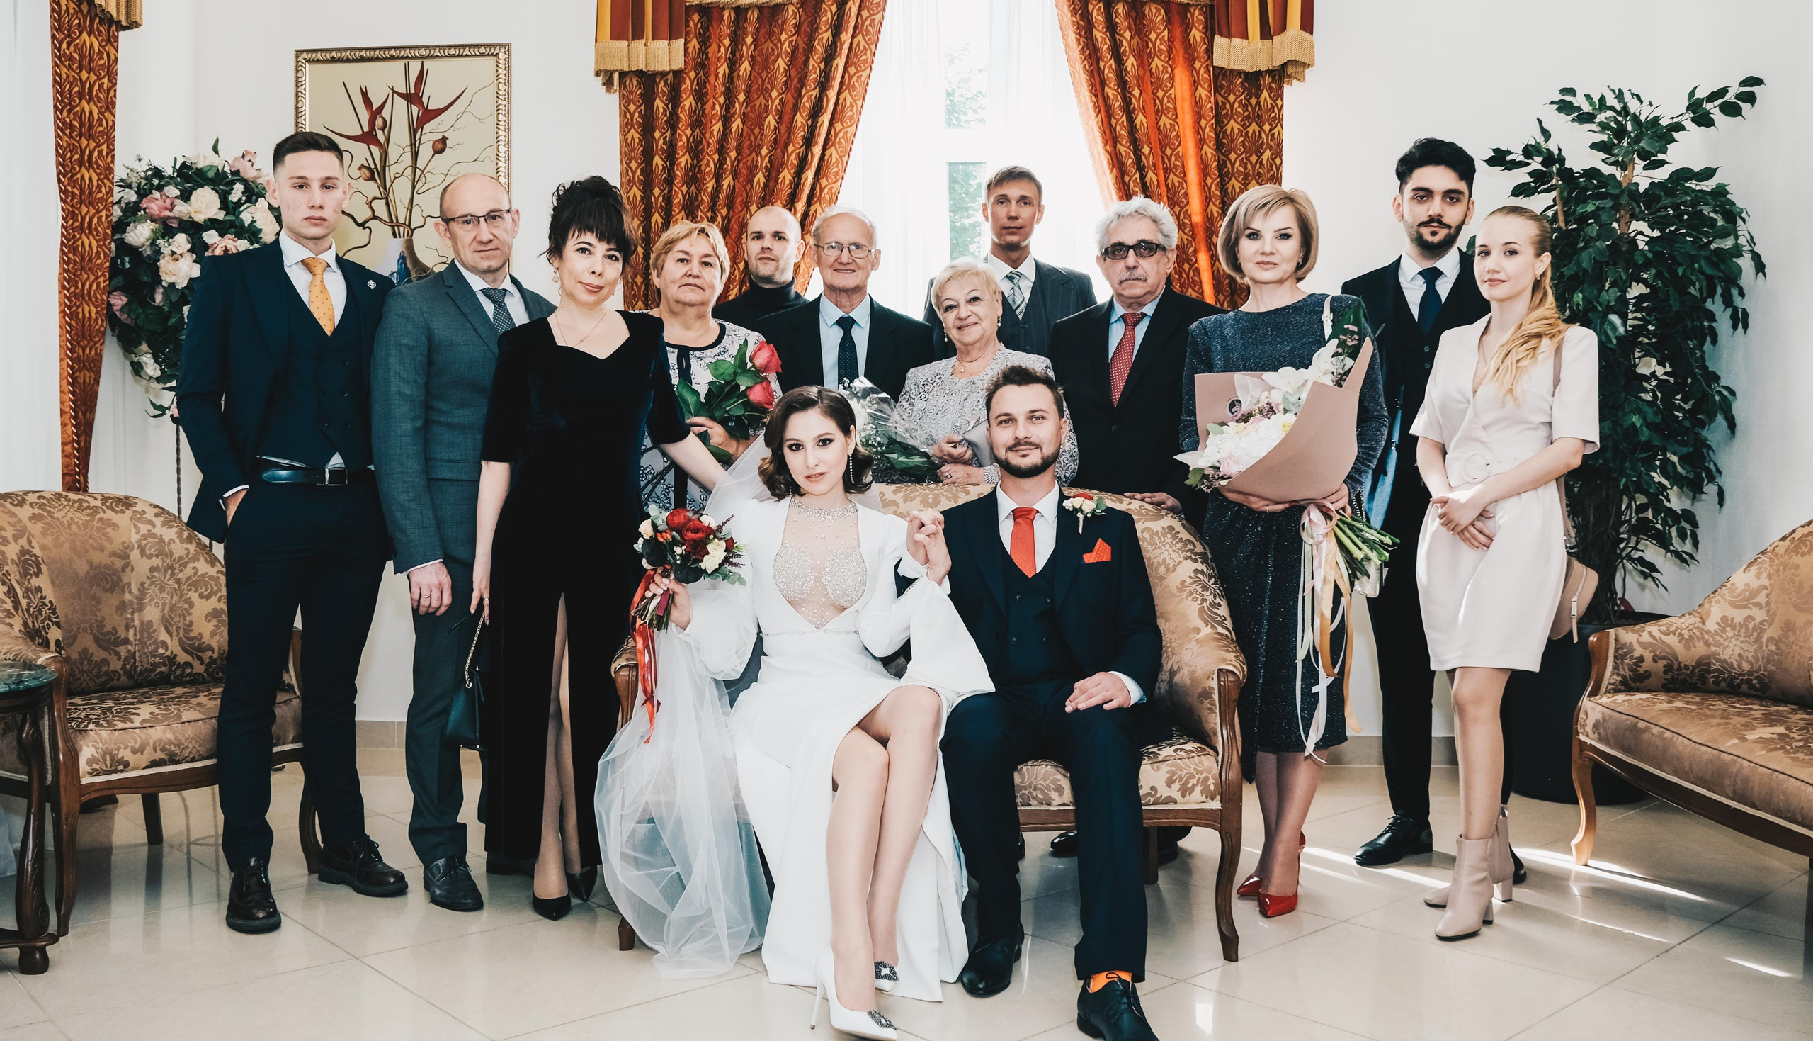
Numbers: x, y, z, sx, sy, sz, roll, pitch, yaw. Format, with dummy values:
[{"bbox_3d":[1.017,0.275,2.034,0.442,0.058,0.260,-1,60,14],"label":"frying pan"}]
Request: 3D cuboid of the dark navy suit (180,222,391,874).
[{"bbox_3d":[-1.465,0.080,3.210,0.500,1.480,0.340,0,0,-40],"label":"dark navy suit"}]

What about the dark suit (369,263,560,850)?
[{"bbox_3d":[-1.110,0.100,3.410,0.500,1.480,0.320,0,0,-34],"label":"dark suit"}]

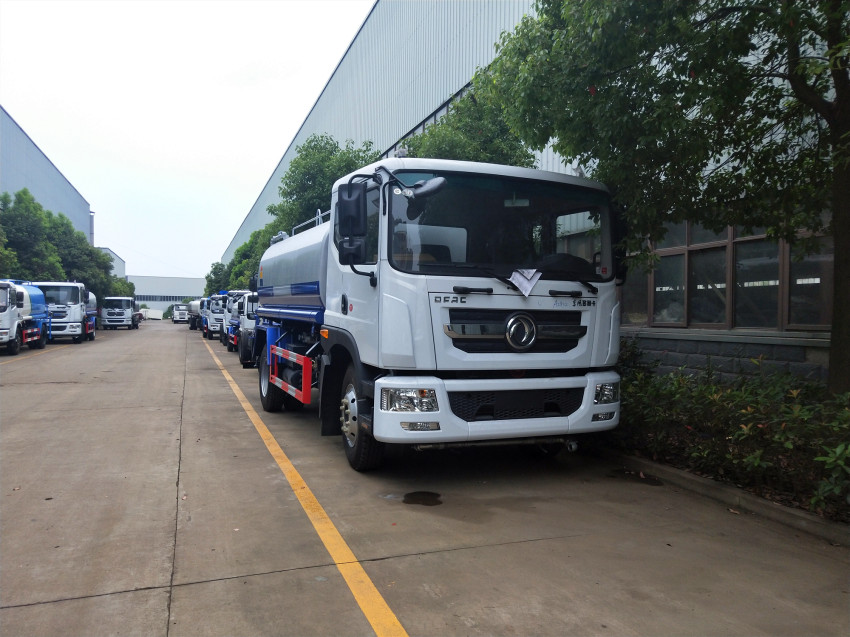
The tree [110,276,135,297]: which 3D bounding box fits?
[{"bbox_3d":[-38.604,-2.395,77.985,5.000,6.200,5.000,1,0,-21],"label":"tree"}]

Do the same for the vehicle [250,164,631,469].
[{"bbox_3d":[-0.604,-0.005,8.583,2.500,2.950,7.200,1,0,-24],"label":"vehicle"}]

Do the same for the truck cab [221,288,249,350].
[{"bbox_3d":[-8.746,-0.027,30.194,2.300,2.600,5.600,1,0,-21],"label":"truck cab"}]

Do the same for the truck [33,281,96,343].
[{"bbox_3d":[-18.384,-0.288,31.143,2.450,2.900,7.000,1,0,-22],"label":"truck"}]

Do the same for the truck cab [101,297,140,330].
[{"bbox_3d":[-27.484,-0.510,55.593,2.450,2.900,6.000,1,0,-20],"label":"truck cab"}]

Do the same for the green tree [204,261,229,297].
[{"bbox_3d":[-28.750,-3.526,85.979,5.000,8.600,5.000,1,0,-21],"label":"green tree"}]

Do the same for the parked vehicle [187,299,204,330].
[{"bbox_3d":[-19.034,-0.411,54.393,2.450,2.900,6.800,0,0,-29],"label":"parked vehicle"}]

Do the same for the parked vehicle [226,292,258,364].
[{"bbox_3d":[-5.427,0.155,21.094,2.200,2.400,6.300,1,0,-21],"label":"parked vehicle"}]

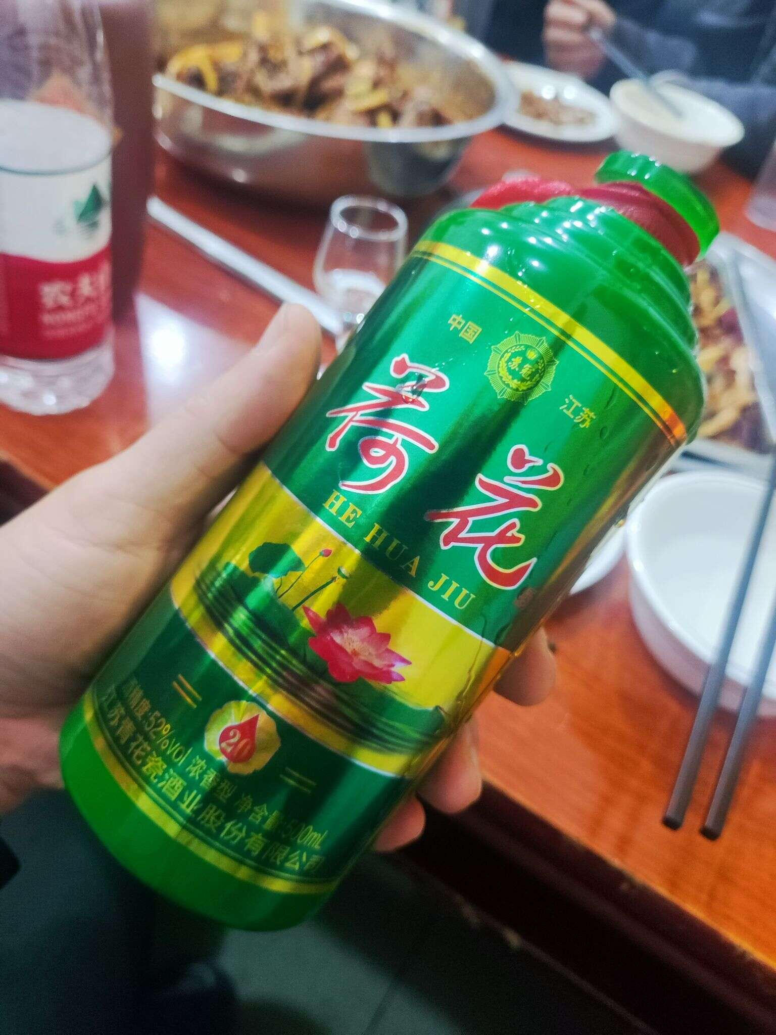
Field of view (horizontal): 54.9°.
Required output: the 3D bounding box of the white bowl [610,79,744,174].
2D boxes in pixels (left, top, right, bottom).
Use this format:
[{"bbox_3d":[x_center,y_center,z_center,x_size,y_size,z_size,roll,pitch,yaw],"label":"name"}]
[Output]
[{"bbox_3d":[0.256,-0.350,0.690,0.127,0.048,0.127,17,47,0],"label":"white bowl"}]

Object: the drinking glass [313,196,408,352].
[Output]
[{"bbox_3d":[-0.017,-0.115,0.393,0.045,0.090,0.045,17,47,0],"label":"drinking glass"}]

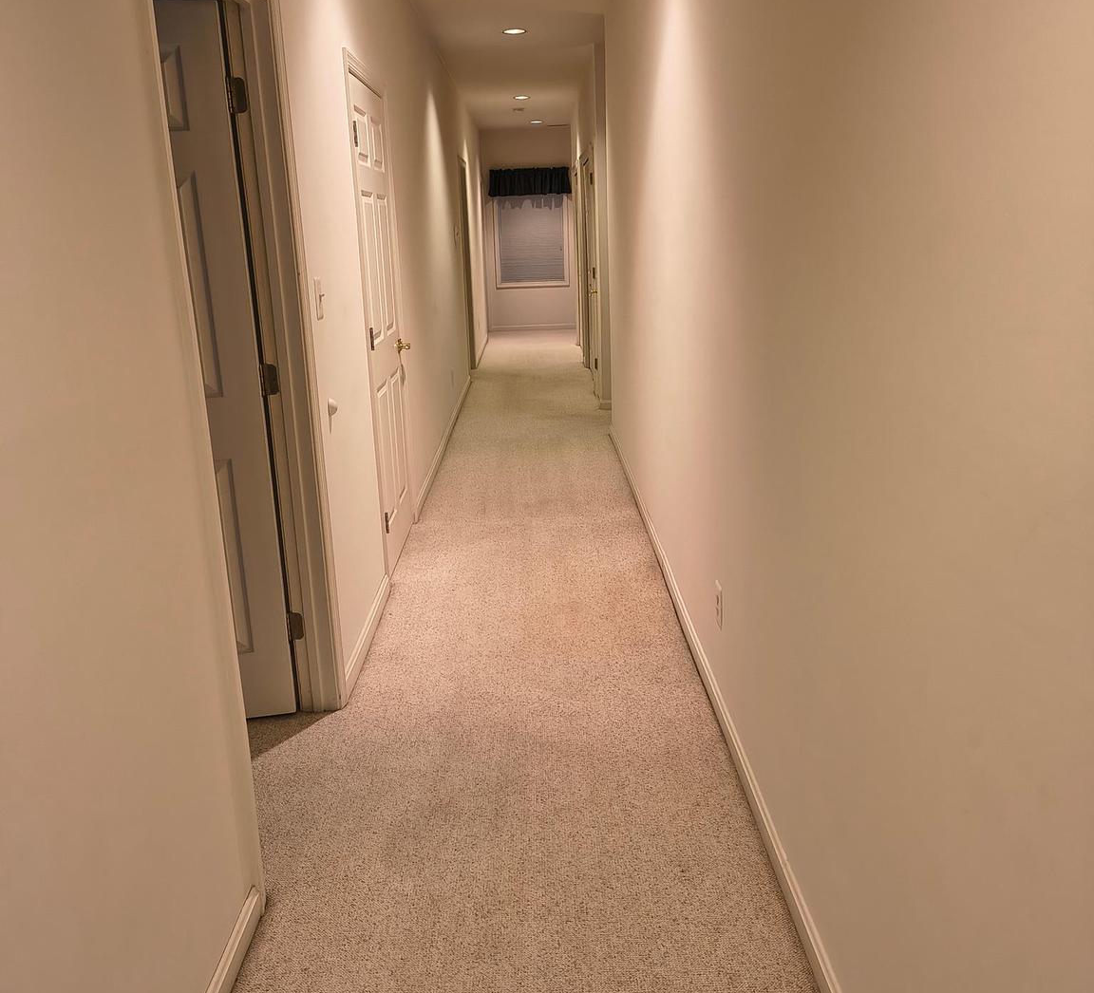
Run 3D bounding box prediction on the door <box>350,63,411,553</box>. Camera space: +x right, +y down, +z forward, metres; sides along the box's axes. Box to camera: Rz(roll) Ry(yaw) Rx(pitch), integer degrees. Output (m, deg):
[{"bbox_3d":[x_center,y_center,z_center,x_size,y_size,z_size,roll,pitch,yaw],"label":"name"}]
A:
[{"bbox_3d":[-0.728,-0.718,4.440,0.042,2.030,0.880,-2,15,0],"label":"door"}]

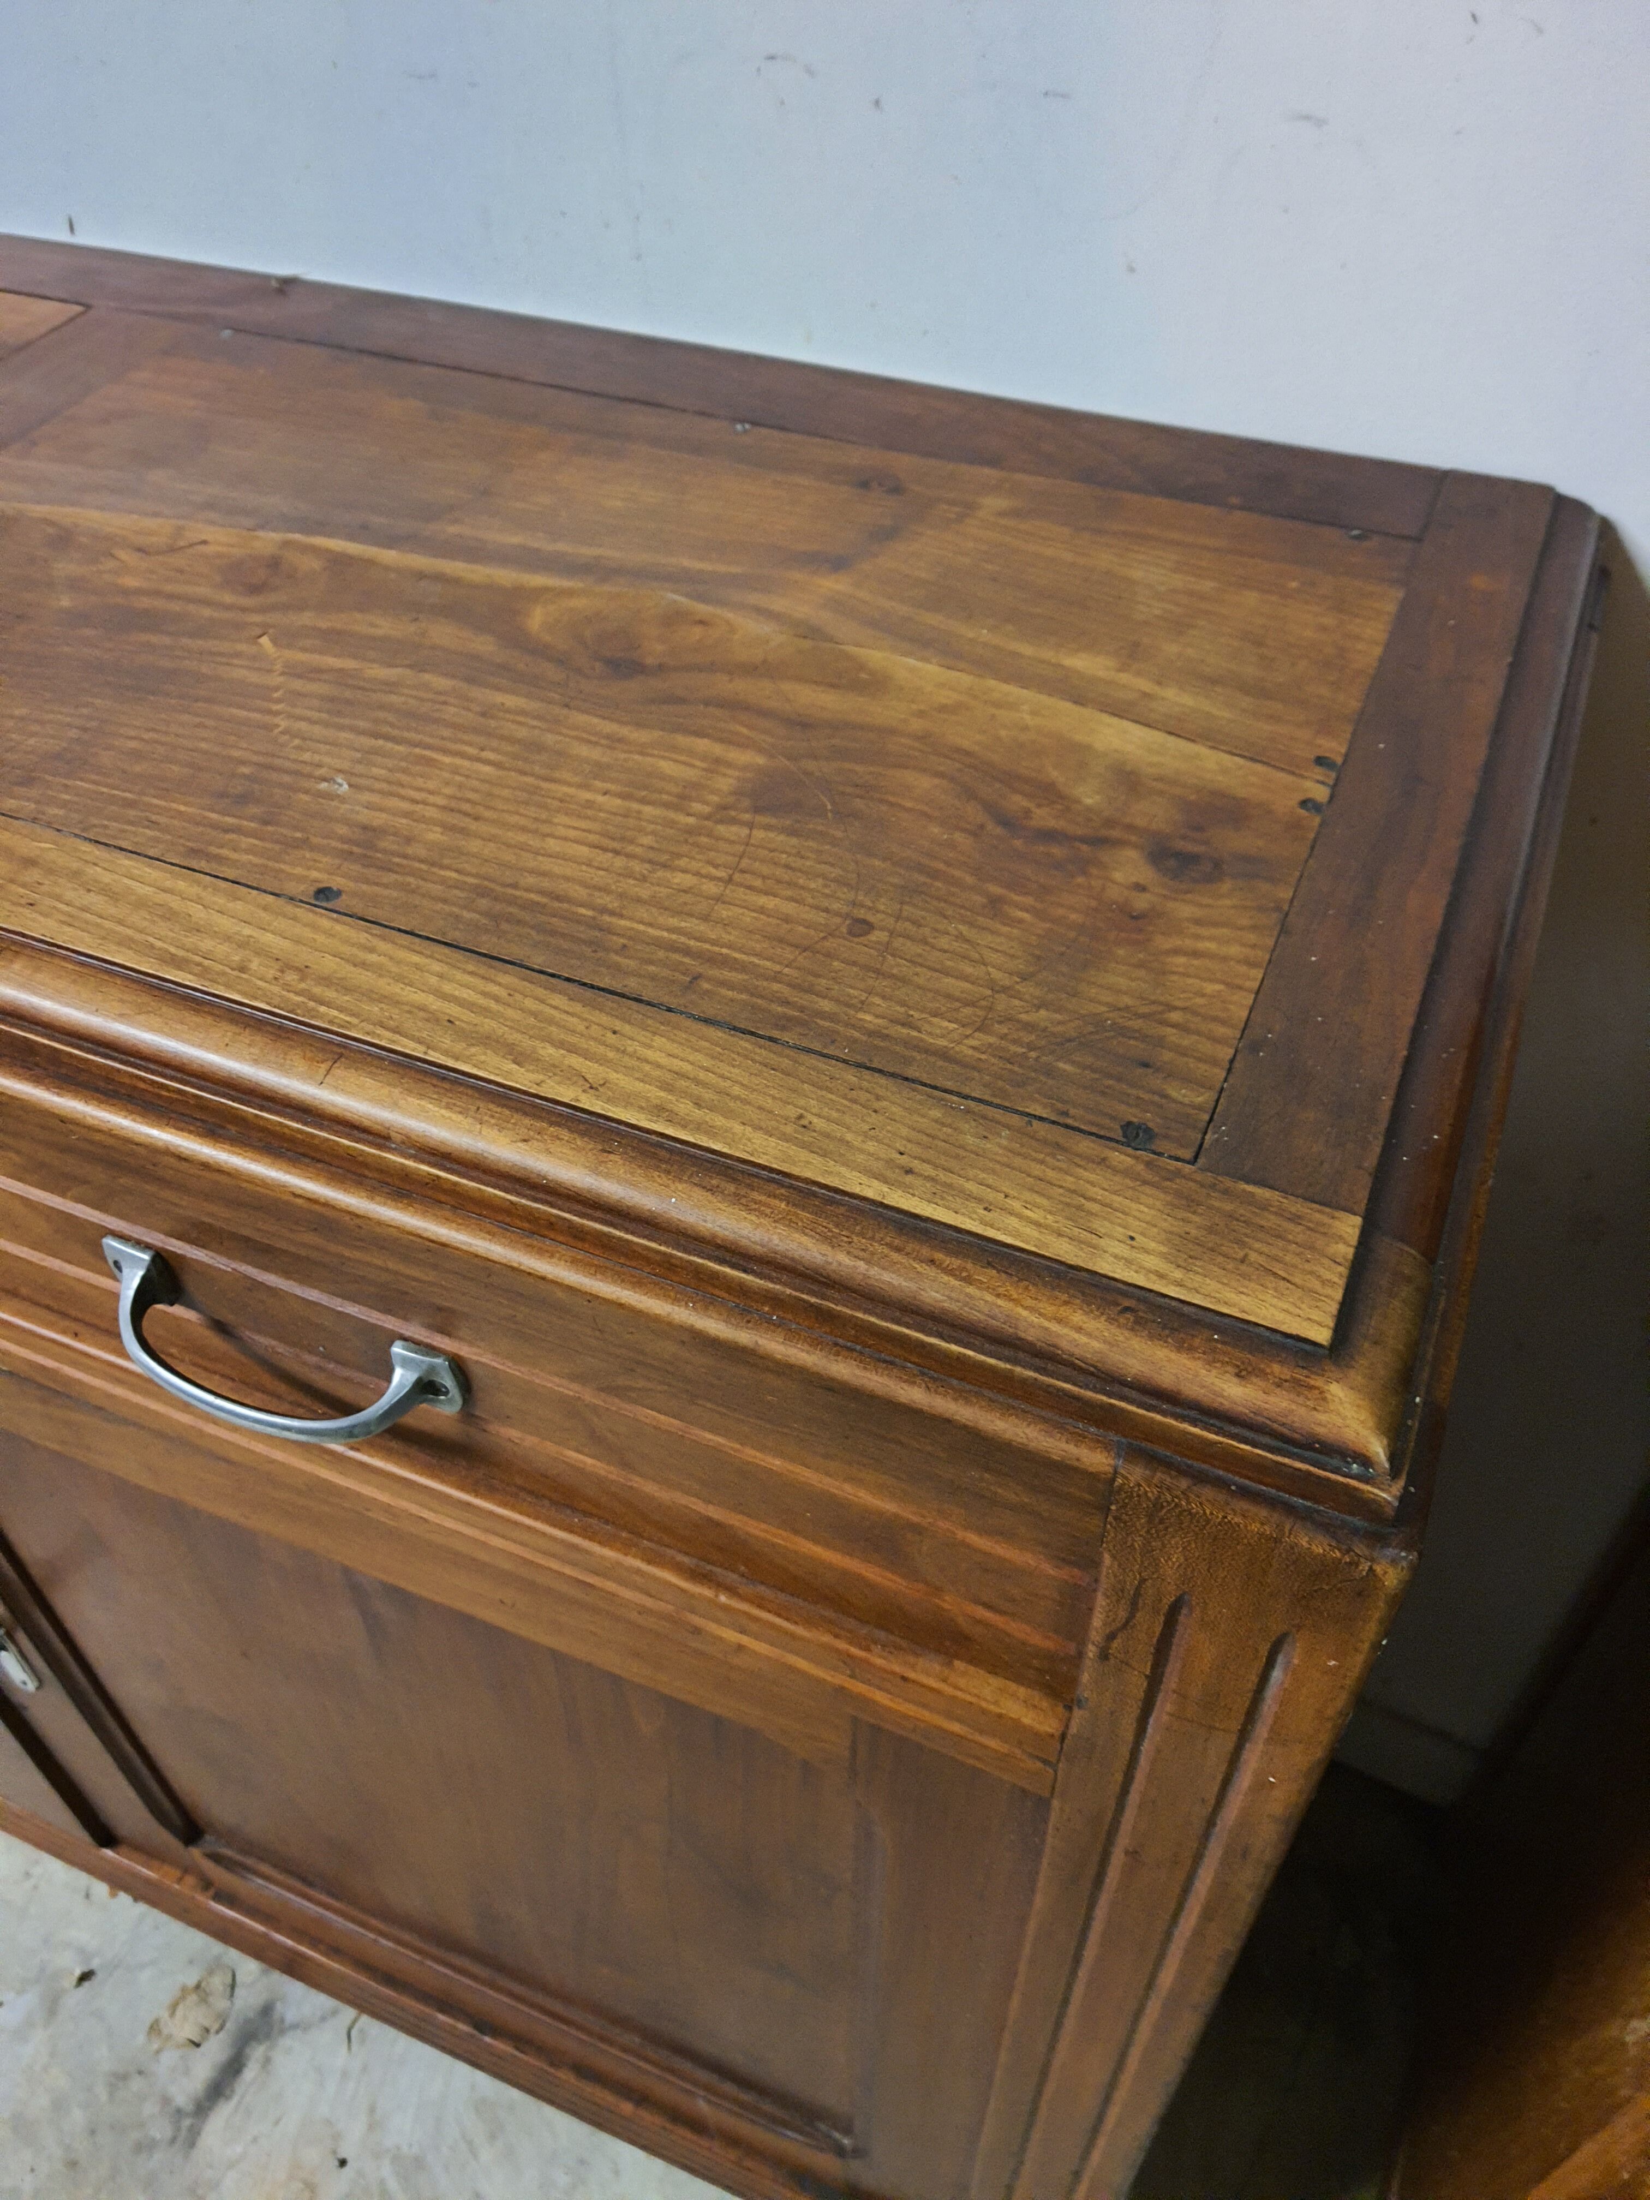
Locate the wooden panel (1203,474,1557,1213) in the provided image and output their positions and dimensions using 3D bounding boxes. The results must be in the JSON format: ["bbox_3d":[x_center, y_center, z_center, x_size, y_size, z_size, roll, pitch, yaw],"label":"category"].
[{"bbox_3d":[0.202,-0.115,0.568,0.043,0.020,0.457,16,46,17],"label":"wooden panel"}]

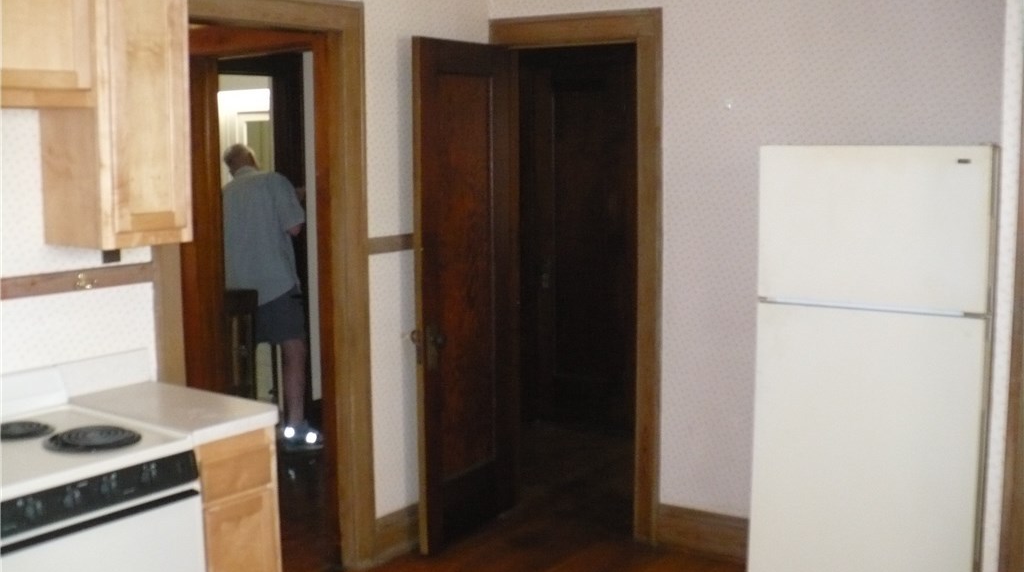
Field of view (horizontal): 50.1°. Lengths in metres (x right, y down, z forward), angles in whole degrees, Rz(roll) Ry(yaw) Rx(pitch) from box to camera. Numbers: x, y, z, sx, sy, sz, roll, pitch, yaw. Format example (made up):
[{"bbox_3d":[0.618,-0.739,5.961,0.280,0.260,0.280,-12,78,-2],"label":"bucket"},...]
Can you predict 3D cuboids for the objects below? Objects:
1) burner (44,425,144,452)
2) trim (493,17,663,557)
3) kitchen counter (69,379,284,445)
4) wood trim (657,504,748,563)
[{"bbox_3d":[-1.039,0.375,2.722,0.226,0.022,0.226,0,7,0],"label":"burner"},{"bbox_3d":[0.255,-0.033,4.643,0.820,2.185,0.040,5,9,34],"label":"trim"},{"bbox_3d":[-0.972,0.353,3.119,0.602,0.046,0.302,5,9,34],"label":"kitchen counter"},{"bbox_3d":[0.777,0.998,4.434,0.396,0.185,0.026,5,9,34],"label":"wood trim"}]

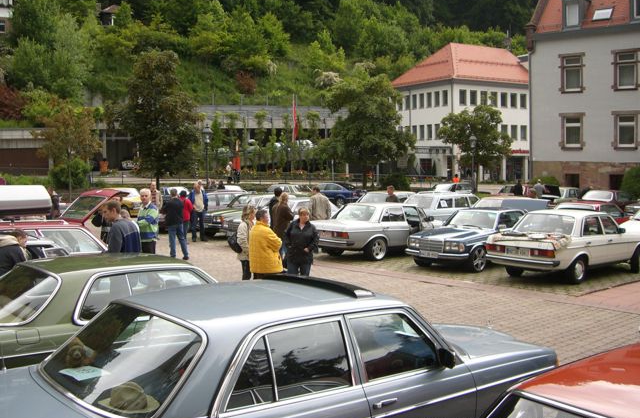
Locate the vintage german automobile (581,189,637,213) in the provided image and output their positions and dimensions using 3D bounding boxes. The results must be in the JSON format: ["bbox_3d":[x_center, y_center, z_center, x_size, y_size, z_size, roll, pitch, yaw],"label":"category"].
[{"bbox_3d":[11.150,-0.011,26.957,4.650,1.420,1.780,-3,5,-39],"label":"vintage german automobile"}]

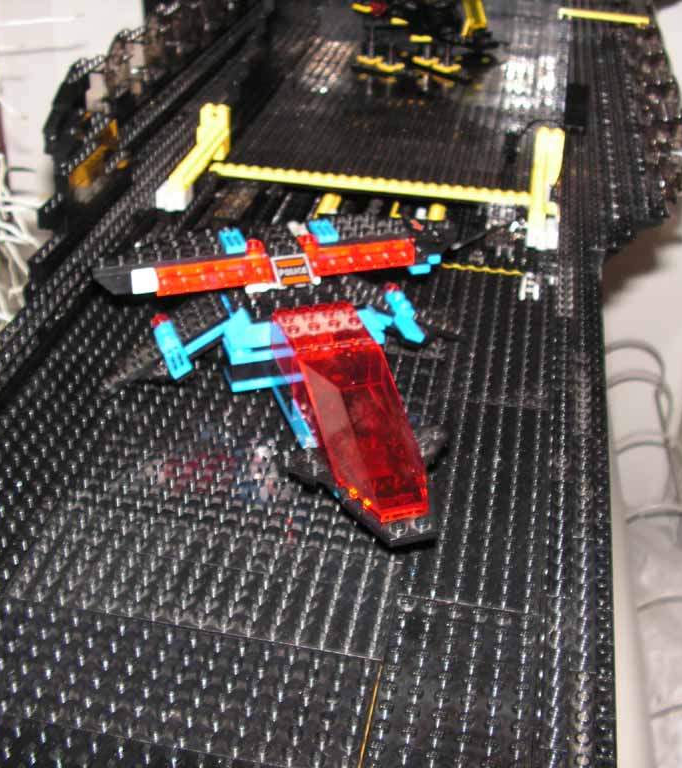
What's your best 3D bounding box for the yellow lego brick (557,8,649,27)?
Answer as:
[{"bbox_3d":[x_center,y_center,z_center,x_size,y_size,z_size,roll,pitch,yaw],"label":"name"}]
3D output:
[{"bbox_3d":[0.238,-0.332,0.966,0.081,0.007,0.007,12,35,15],"label":"yellow lego brick"}]

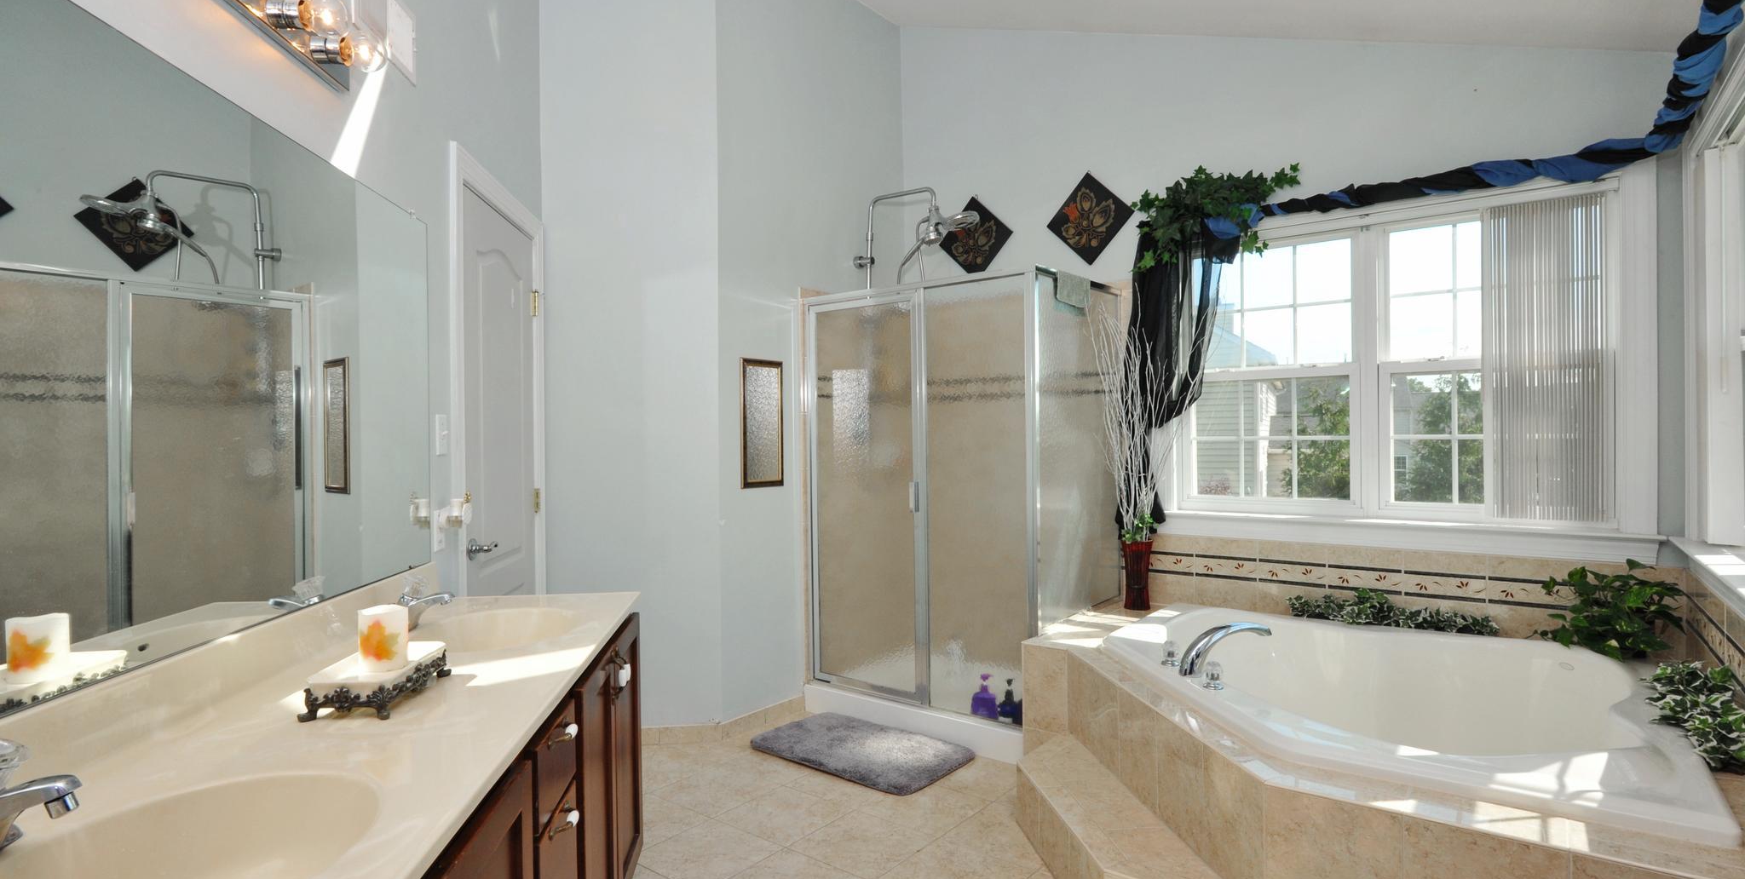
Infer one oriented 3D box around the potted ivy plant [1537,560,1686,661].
[{"bbox_3d":[2.393,0.550,2.669,0.360,0.310,0.290,0,0,37],"label":"potted ivy plant"}]

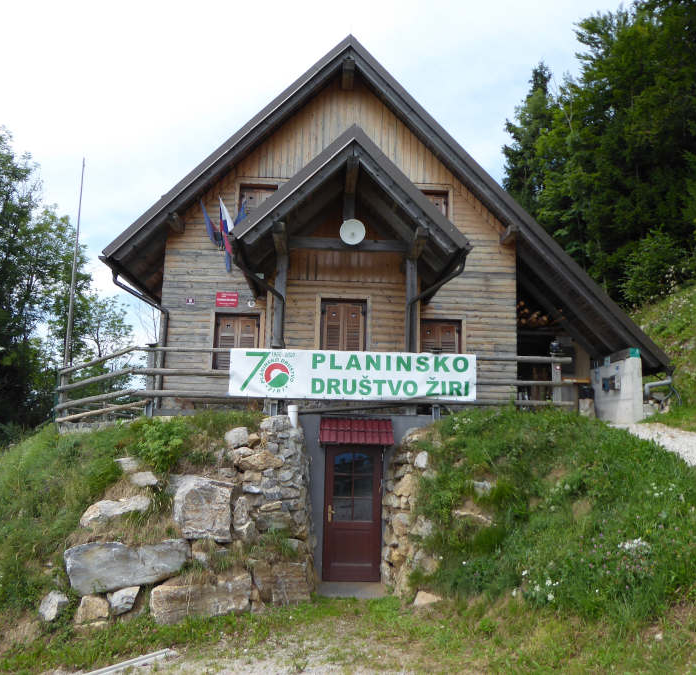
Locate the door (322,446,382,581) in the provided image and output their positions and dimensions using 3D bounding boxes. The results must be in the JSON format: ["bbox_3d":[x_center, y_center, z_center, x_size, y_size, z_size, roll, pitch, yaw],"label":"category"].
[{"bbox_3d":[0.082,2.644,9.448,0.887,2.002,0.080,2,-8,-2],"label":"door"}]

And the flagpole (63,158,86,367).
[{"bbox_3d":[-5.017,-1.056,11.414,0.100,4.680,0.100,2,-8,-2],"label":"flagpole"}]

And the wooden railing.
[{"bbox_3d":[-1.006,0.995,11.141,9.310,1.220,2.420,2,-9,-2],"label":"wooden railing"}]

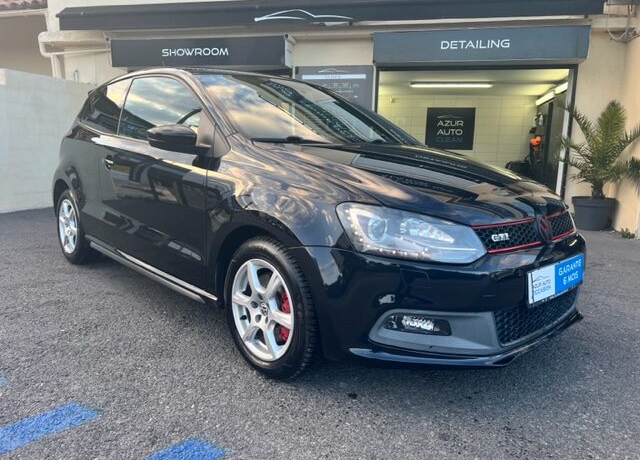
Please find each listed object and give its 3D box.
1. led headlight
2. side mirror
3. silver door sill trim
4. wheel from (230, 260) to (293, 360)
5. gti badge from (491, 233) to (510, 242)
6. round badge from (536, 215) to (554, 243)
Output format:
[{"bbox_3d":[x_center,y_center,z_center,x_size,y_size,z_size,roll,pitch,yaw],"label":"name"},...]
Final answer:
[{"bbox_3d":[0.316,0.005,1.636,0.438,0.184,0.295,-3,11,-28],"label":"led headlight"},{"bbox_3d":[-0.662,-0.422,2.242,0.210,0.135,0.170,-7,13,-43],"label":"side mirror"},{"bbox_3d":[-1.068,0.198,2.829,0.050,0.078,1.690,-7,13,-43],"label":"silver door sill trim"},{"bbox_3d":[-0.187,0.317,1.982,0.150,0.418,0.418,-7,13,-43],"label":"wheel"},{"bbox_3d":[0.641,0.023,1.699,0.104,0.035,0.014,-4,-7,-33],"label":"gti badge"},{"bbox_3d":[0.880,-0.004,1.903,0.116,0.116,0.028,-7,-7,-43],"label":"round badge"}]

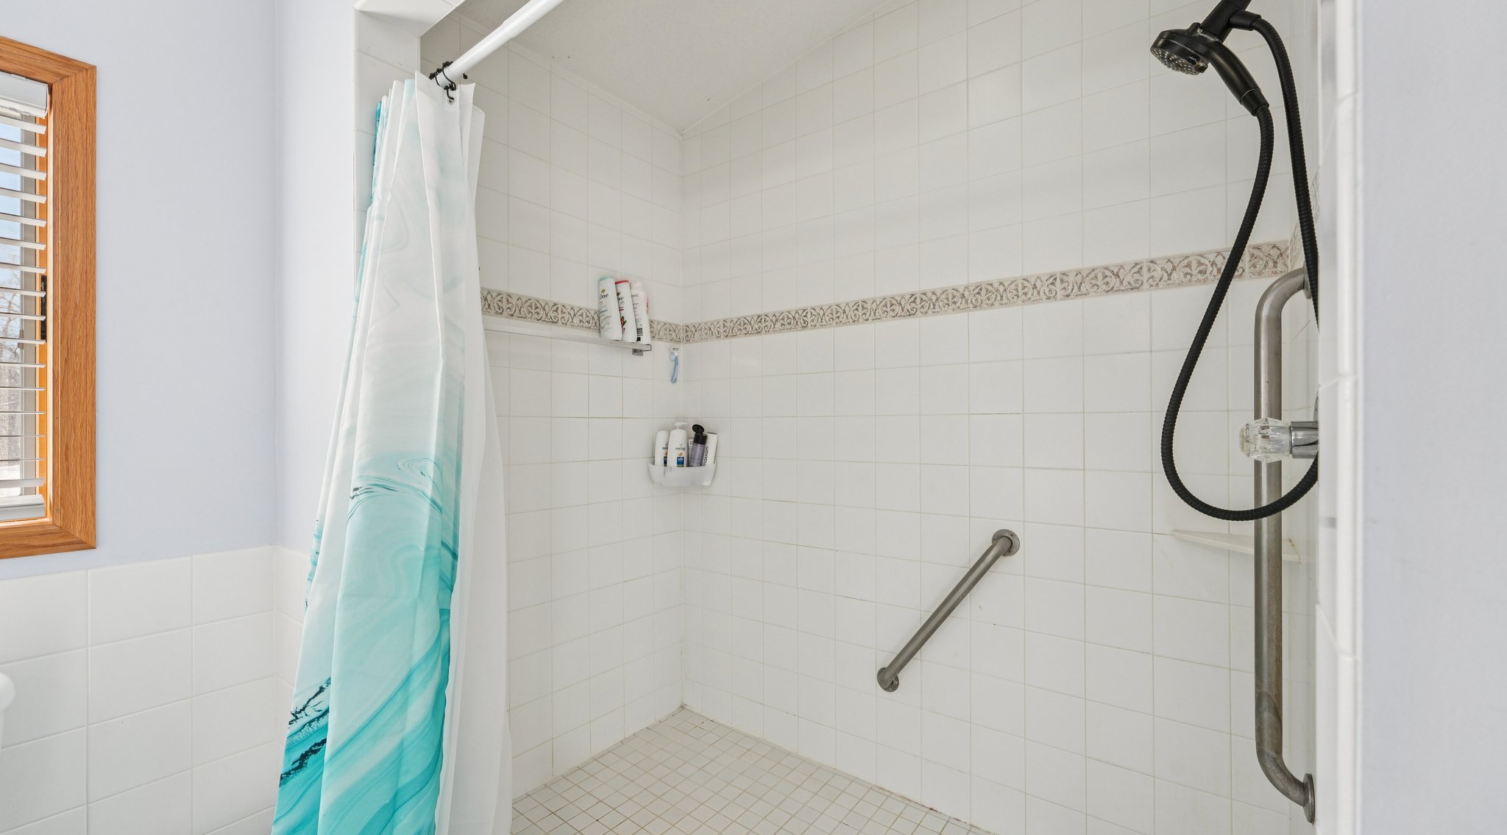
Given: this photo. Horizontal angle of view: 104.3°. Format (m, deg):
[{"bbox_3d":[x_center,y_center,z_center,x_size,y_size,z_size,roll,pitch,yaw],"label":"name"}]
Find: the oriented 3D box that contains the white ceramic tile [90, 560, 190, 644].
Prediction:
[{"bbox_3d":[-1.288,0.384,1.237,0.010,0.154,0.152,-1,-1,39],"label":"white ceramic tile"}]

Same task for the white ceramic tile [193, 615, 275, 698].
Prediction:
[{"bbox_3d":[-1.195,0.541,1.351,0.010,0.154,0.142,-1,-1,39],"label":"white ceramic tile"}]

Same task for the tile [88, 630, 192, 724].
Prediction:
[{"bbox_3d":[-1.288,0.540,1.236,0.010,0.154,0.152,-1,-1,39],"label":"tile"}]

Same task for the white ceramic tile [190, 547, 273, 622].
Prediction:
[{"bbox_3d":[-1.195,0.385,1.352,0.010,0.154,0.142,-1,-1,39],"label":"white ceramic tile"}]

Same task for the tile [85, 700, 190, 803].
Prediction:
[{"bbox_3d":[-1.287,0.696,1.234,0.010,0.154,0.152,-1,-1,39],"label":"tile"}]

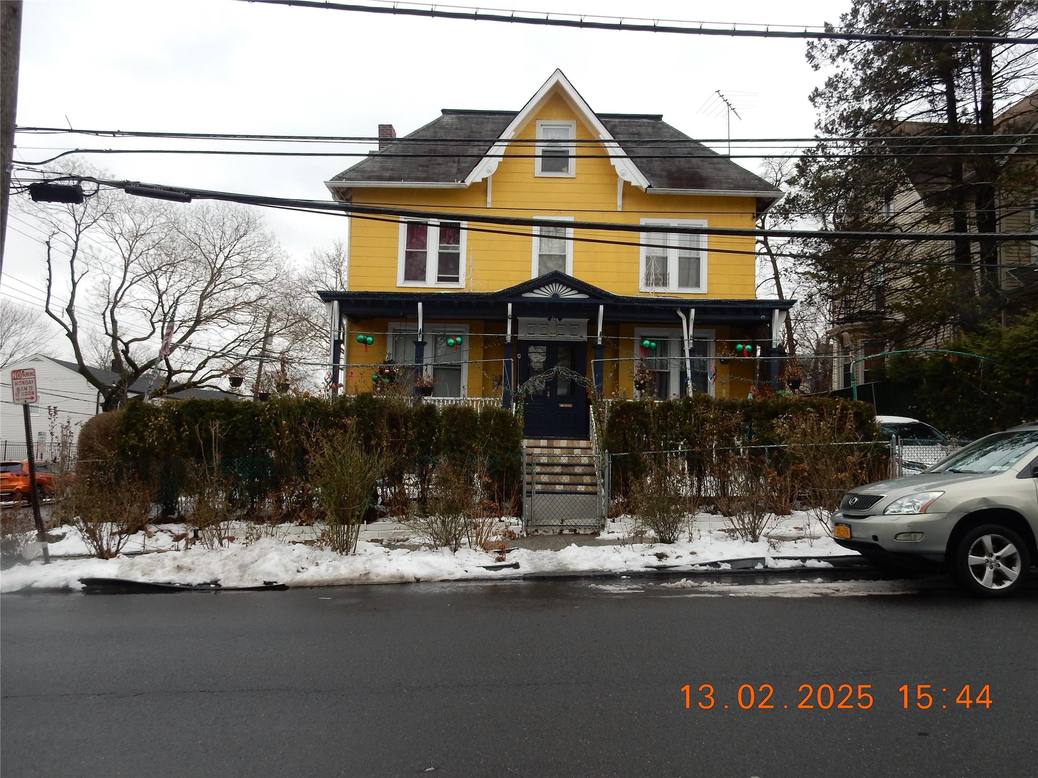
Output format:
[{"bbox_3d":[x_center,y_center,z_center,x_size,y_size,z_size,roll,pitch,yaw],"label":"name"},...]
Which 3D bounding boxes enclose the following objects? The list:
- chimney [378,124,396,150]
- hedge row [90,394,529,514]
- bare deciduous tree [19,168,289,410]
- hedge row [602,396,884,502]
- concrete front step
[{"bbox_3d":[-4.123,-7.757,23.488,0.420,0.850,0.720,1,-3,-1],"label":"chimney"},{"bbox_3d":[-3.231,1.034,11.579,6.550,1.700,0.950,1,-3,-1],"label":"hedge row"},{"bbox_3d":[-8.307,-0.957,17.187,6.100,7.800,5.800,1,-3,-1],"label":"bare deciduous tree"},{"bbox_3d":[3.382,0.977,11.601,4.100,1.620,0.950,1,-3,-1],"label":"hedge row"},{"bbox_3d":[0.893,1.272,17.268,1.520,0.200,0.350,1,-3,-1],"label":"concrete front step"}]

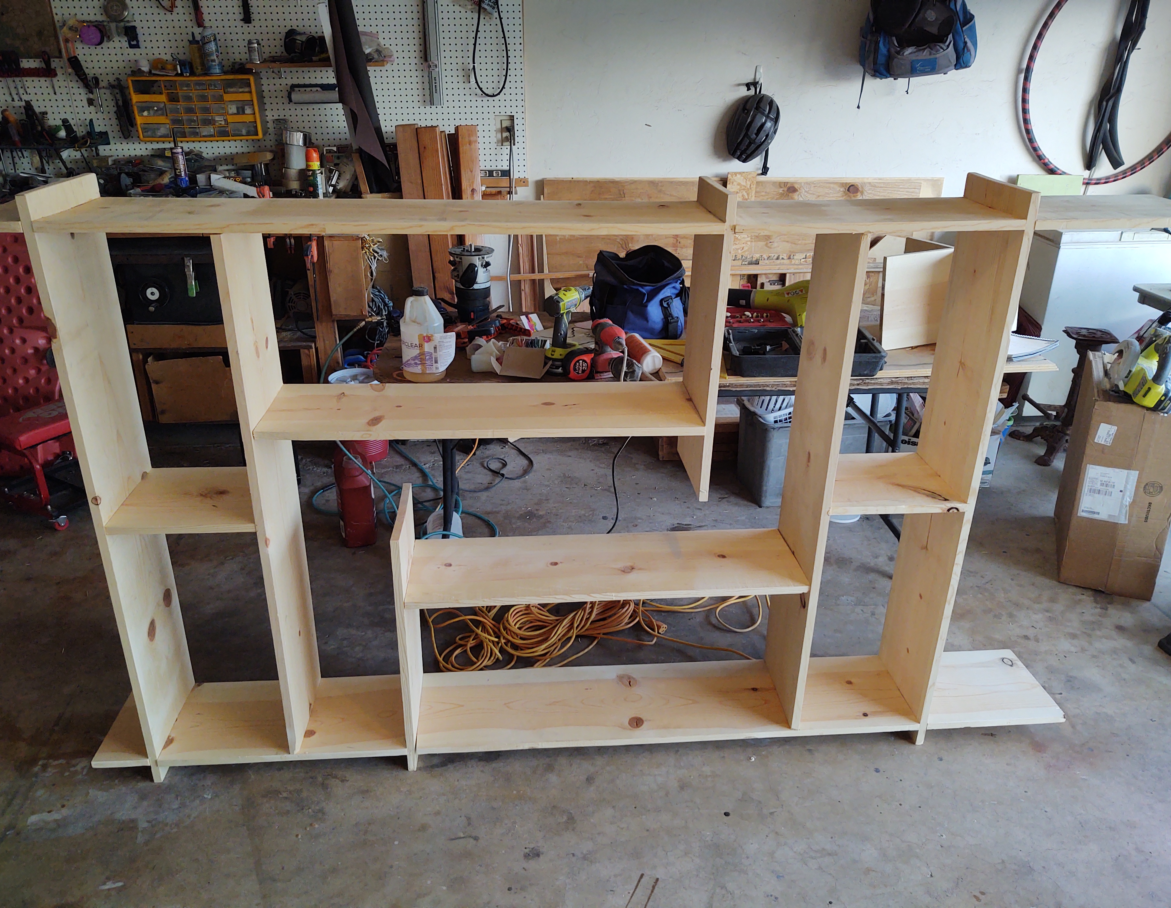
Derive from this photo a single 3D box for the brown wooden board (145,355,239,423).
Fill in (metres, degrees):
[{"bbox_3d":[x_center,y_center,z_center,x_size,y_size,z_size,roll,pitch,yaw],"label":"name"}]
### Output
[{"bbox_3d":[-1.685,-0.281,4.149,0.435,0.295,0.018,-1,25,-4],"label":"brown wooden board"}]

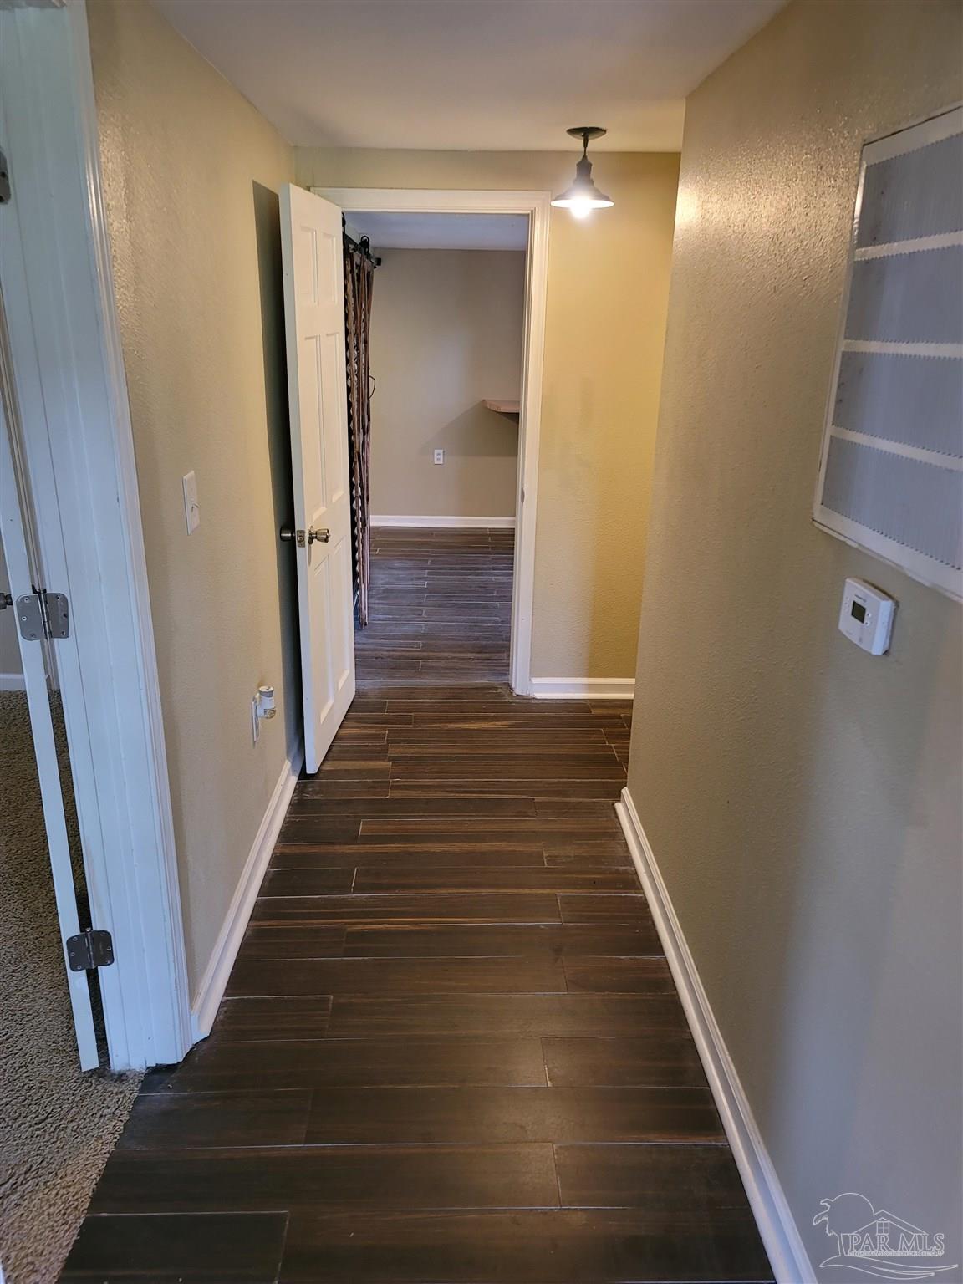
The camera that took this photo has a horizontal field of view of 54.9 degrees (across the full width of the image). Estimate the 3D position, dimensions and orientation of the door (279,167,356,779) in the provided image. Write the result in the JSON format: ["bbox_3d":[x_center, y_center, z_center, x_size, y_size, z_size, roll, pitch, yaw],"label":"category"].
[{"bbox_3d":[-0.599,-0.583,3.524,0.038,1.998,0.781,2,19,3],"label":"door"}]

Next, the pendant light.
[{"bbox_3d":[0.345,-1.556,3.087,0.213,0.265,0.213,1,19,-2],"label":"pendant light"}]

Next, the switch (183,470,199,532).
[{"bbox_3d":[-0.656,-0.316,2.113,0.012,0.128,0.081,1,19,-2],"label":"switch"}]

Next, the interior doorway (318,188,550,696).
[{"bbox_3d":[-0.212,-0.754,3.933,0.902,2.091,0.140,1,19,-2],"label":"interior doorway"}]

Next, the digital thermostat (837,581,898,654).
[{"bbox_3d":[0.566,-0.038,1.349,0.030,0.077,0.118,1,19,-2],"label":"digital thermostat"}]

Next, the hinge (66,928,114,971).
[{"bbox_3d":[-0.839,0.667,1.998,0.088,0.091,0.018,-3,20,-12],"label":"hinge"}]

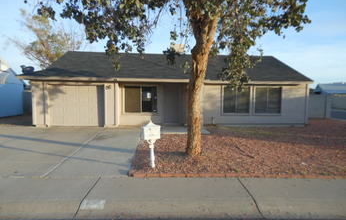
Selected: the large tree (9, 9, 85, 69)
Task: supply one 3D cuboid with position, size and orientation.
[{"bbox_3d":[-10.600,-3.944,21.118,6.600,8.900,6.400,0,3,-4],"label":"large tree"}]

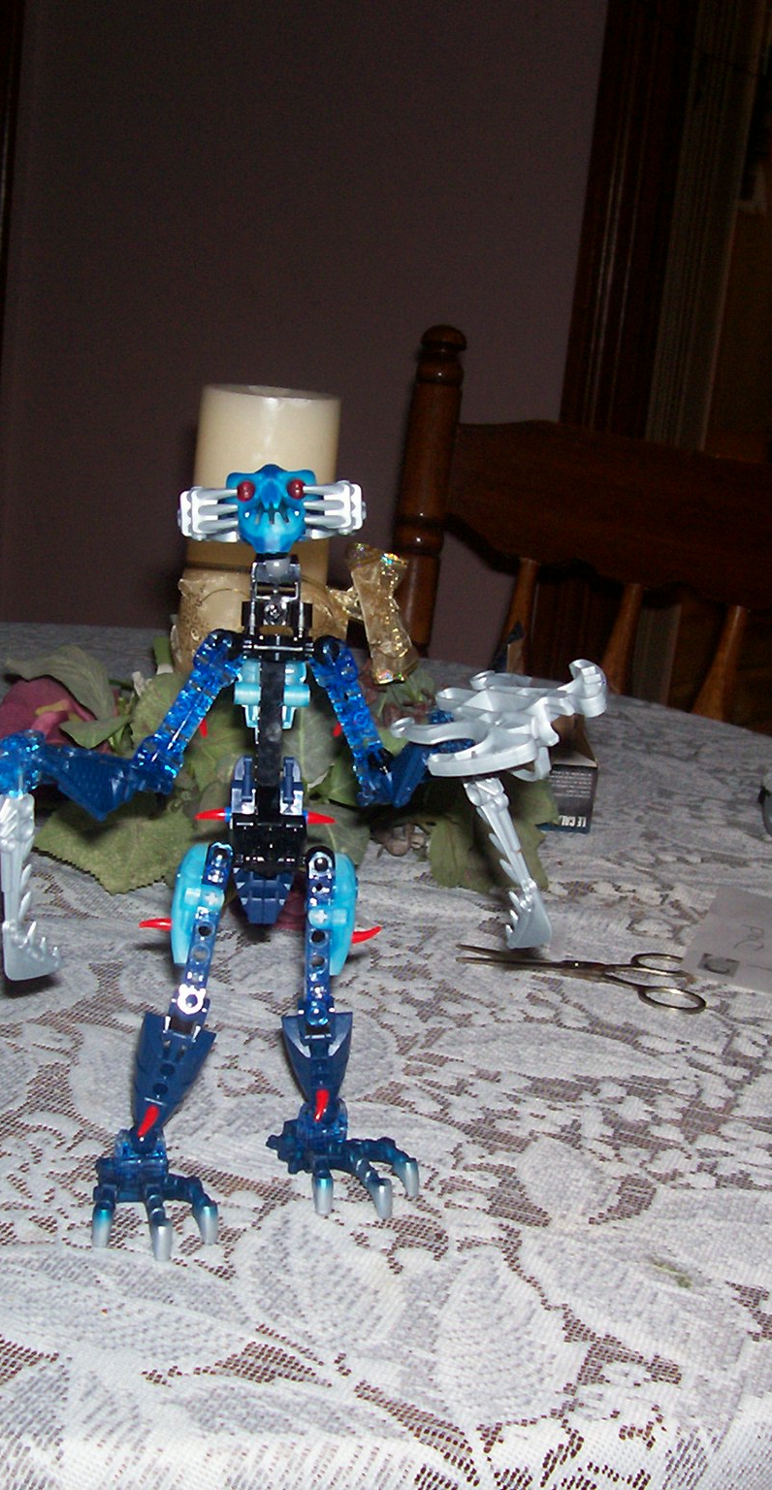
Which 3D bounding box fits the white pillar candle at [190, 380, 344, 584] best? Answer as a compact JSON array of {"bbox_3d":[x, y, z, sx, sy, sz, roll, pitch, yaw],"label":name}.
[{"bbox_3d":[-0.072,-0.103,1.087,0.076,0.185,0.076,6,14,0],"label":"white pillar candle"}]

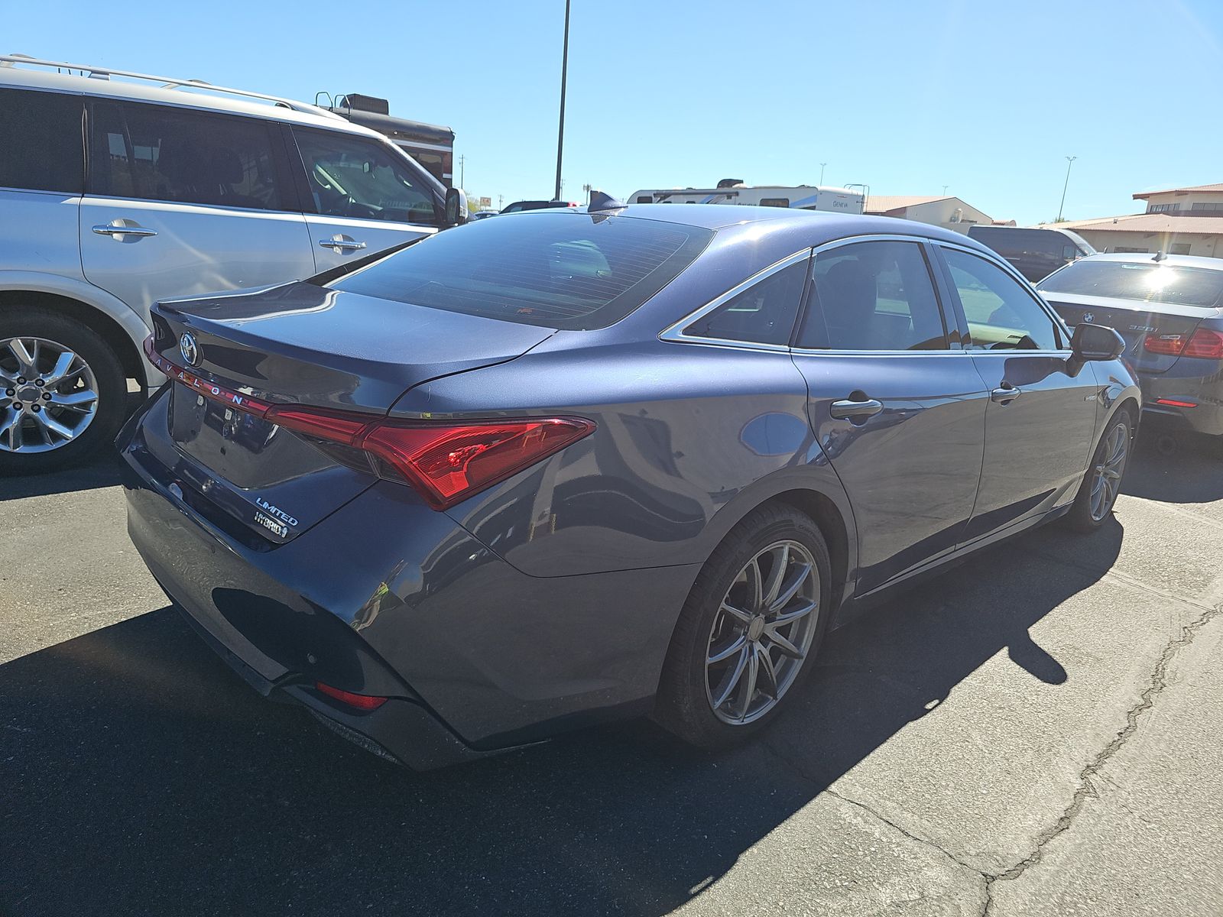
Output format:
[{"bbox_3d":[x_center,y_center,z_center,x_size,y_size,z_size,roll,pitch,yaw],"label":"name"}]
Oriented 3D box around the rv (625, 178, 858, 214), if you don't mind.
[{"bbox_3d":[4.245,-7.885,28.492,2.500,3.450,8.784,-9,20,-39],"label":"rv"}]

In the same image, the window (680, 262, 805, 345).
[{"bbox_3d":[0.357,-0.381,2.018,0.589,0.239,0.060,-13,-12,-41],"label":"window"}]

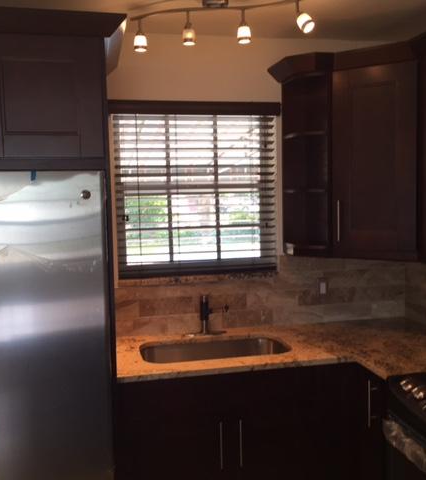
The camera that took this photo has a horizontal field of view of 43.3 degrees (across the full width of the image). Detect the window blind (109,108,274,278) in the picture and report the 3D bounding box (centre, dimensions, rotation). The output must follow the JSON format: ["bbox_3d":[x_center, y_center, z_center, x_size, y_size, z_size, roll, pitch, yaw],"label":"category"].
[{"bbox_3d":[-0.078,-0.243,2.848,0.869,0.872,0.065,-2,5,-11],"label":"window blind"}]

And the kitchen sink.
[{"bbox_3d":[0.004,0.627,2.632,0.708,0.190,0.362,-2,5,-11],"label":"kitchen sink"}]

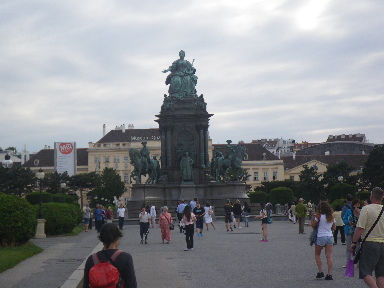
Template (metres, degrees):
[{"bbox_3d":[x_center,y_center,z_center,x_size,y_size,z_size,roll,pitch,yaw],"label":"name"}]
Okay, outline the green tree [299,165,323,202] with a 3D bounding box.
[{"bbox_3d":[21.596,7.890,125.346,4.500,8.140,4.400,-1,-5,0],"label":"green tree"}]

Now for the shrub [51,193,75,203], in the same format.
[{"bbox_3d":[-12.030,5.994,63.873,2.500,2.880,2.500,-1,-5,0],"label":"shrub"}]

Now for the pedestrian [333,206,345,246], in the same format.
[{"bbox_3d":[5.638,3.076,26.469,0.520,1.550,0.380,-1,-5,0],"label":"pedestrian"}]

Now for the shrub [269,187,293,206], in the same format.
[{"bbox_3d":[12.382,7.753,95.155,3.400,3.630,3.400,-1,-5,0],"label":"shrub"}]

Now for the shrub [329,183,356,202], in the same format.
[{"bbox_3d":[12.658,4.932,58.142,2.500,3.200,2.500,-1,-5,0],"label":"shrub"}]

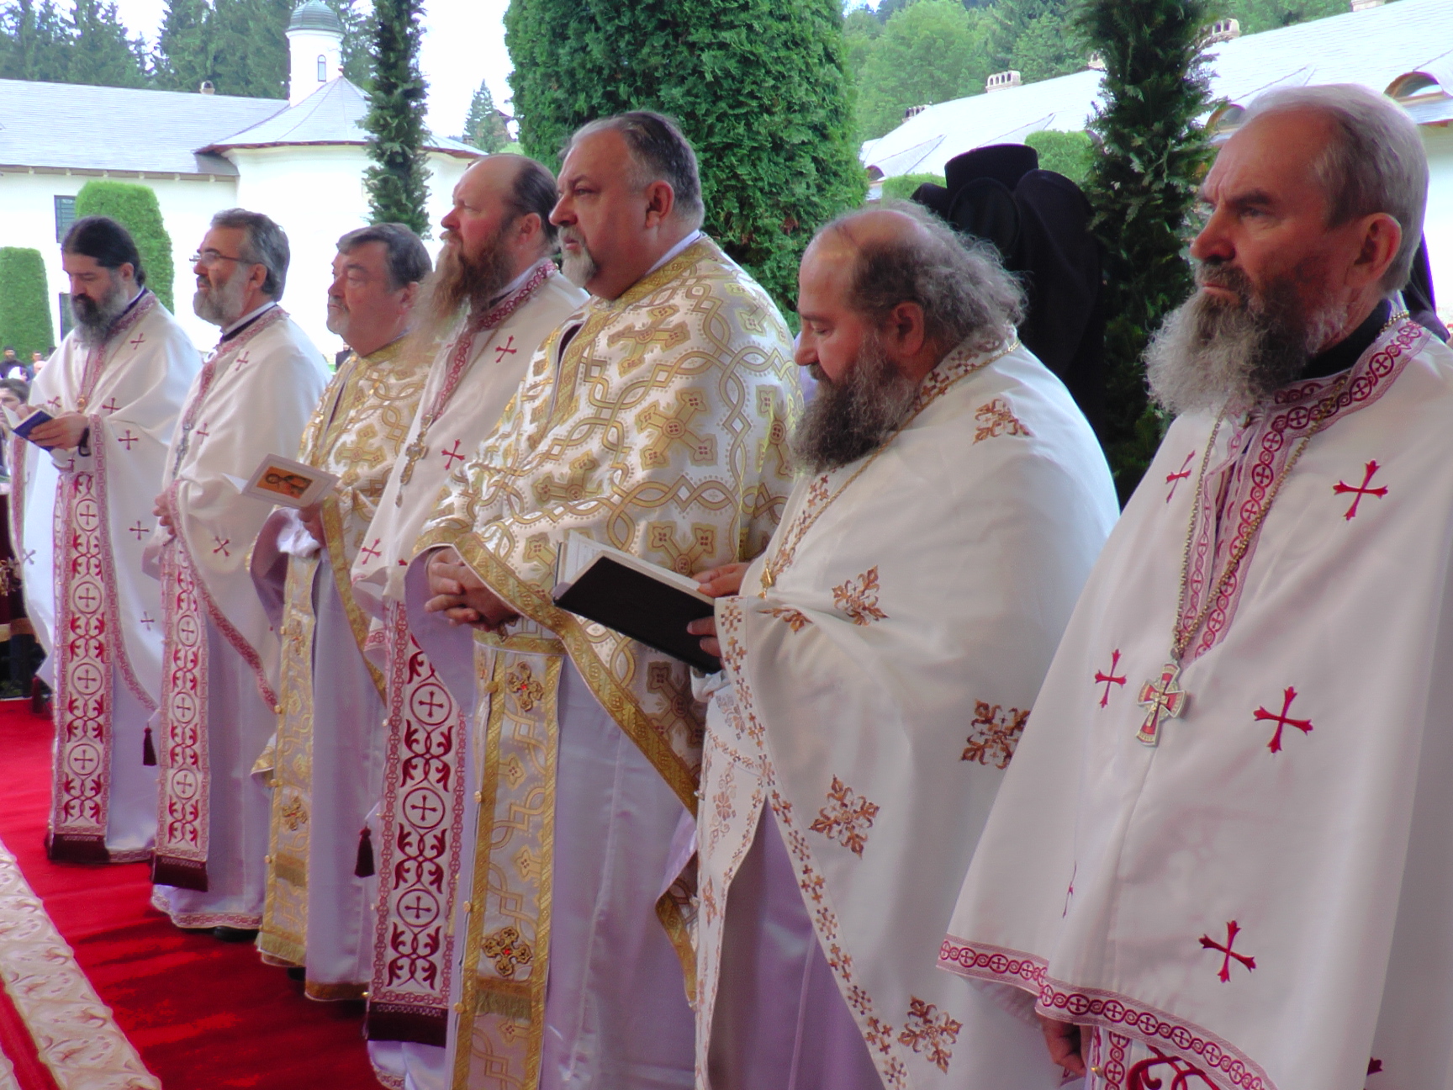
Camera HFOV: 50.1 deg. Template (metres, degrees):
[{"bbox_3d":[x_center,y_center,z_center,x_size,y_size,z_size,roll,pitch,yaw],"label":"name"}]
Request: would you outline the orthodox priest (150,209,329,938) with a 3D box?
[{"bbox_3d":[-1.181,0.072,3.779,0.550,1.740,0.420,8,12,39],"label":"orthodox priest"}]

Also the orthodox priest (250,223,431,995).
[{"bbox_3d":[-0.822,0.144,3.466,0.570,1.700,0.470,8,12,41],"label":"orthodox priest"}]

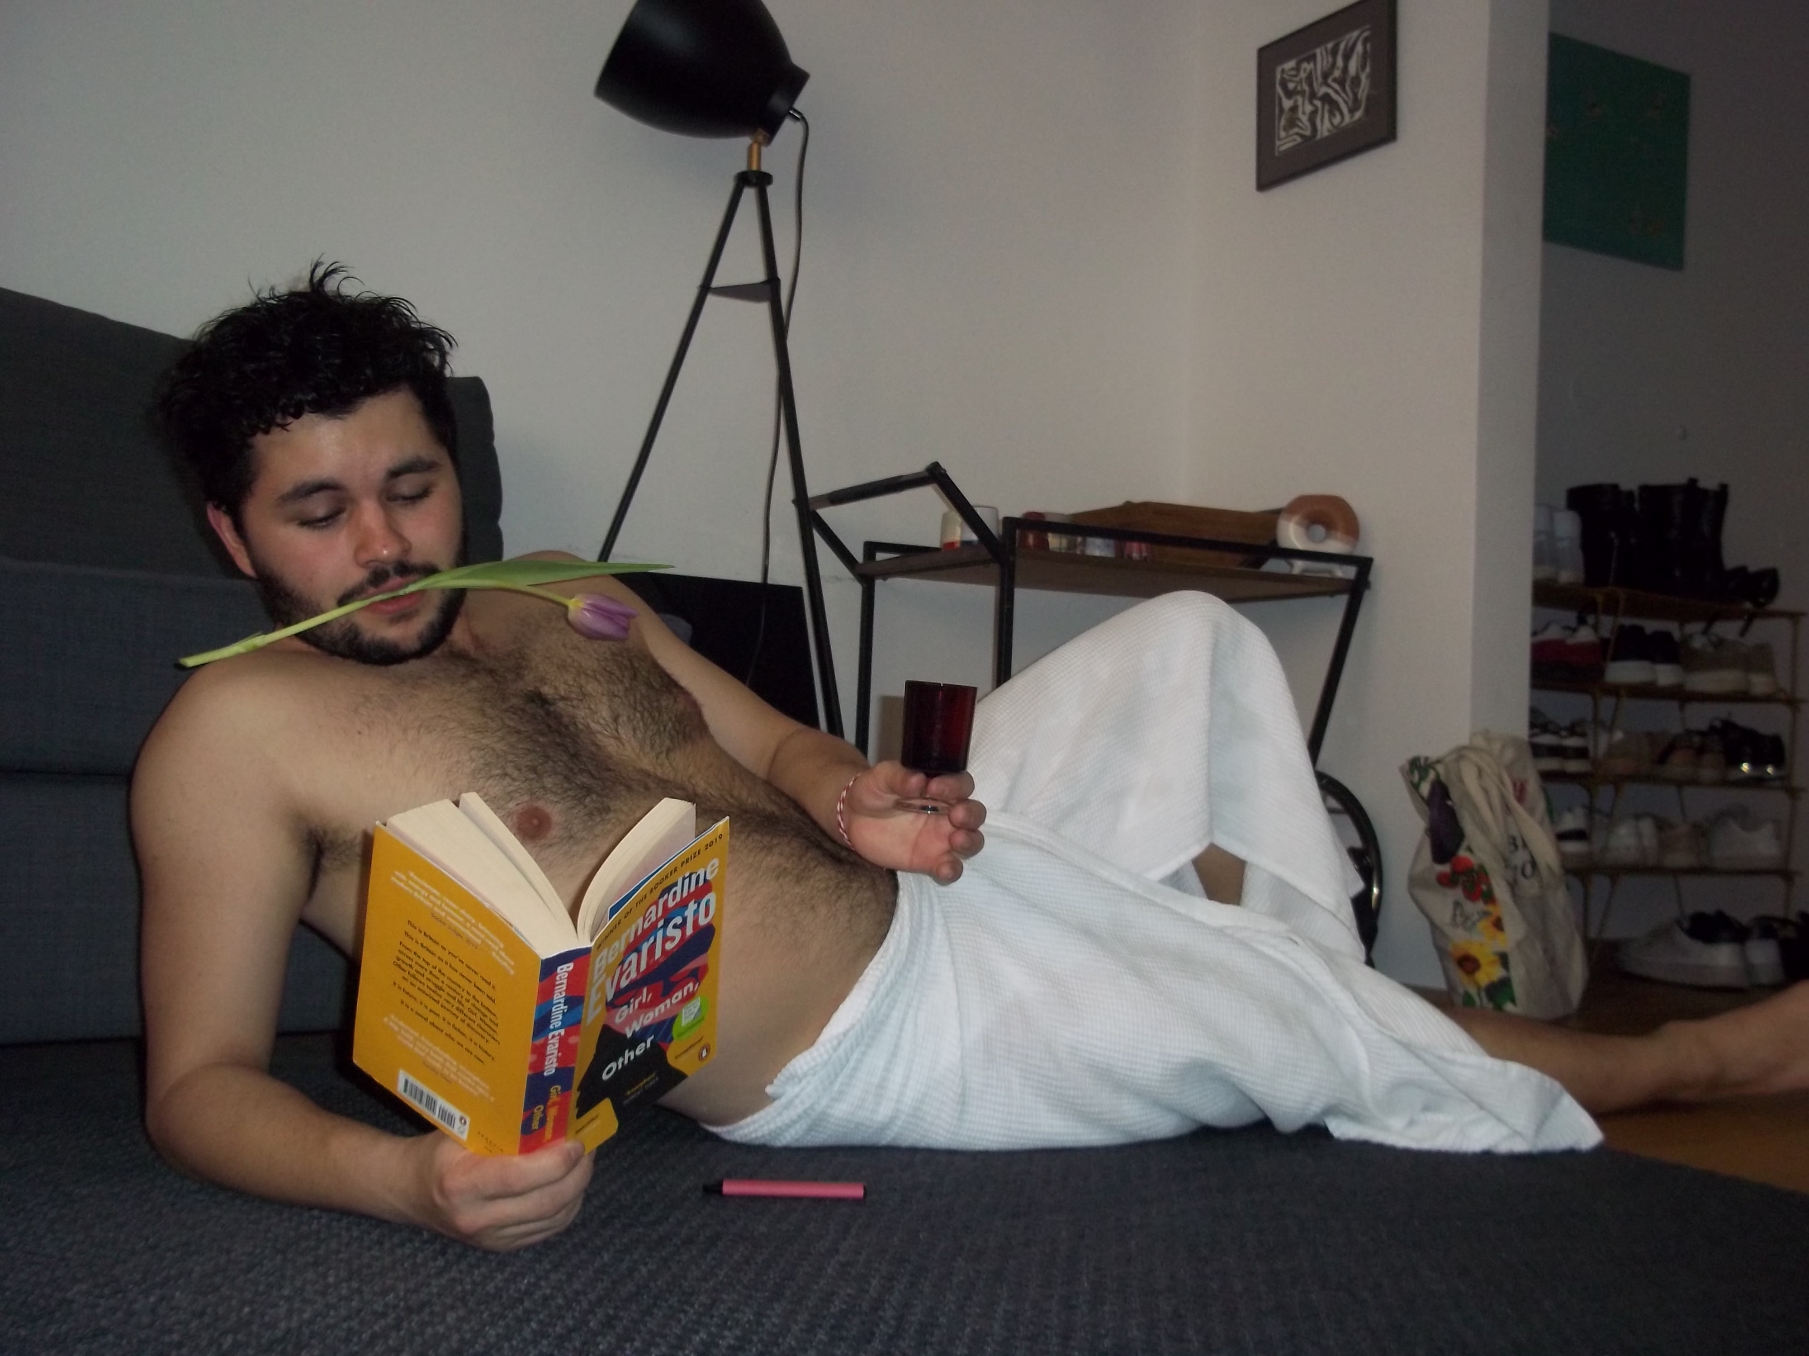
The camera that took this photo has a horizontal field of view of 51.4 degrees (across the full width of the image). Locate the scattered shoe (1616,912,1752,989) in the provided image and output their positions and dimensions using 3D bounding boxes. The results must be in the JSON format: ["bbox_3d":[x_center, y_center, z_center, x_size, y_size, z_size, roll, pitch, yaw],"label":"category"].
[{"bbox_3d":[1.282,0.437,3.103,0.100,0.112,0.280,3,-3,-21],"label":"scattered shoe"}]

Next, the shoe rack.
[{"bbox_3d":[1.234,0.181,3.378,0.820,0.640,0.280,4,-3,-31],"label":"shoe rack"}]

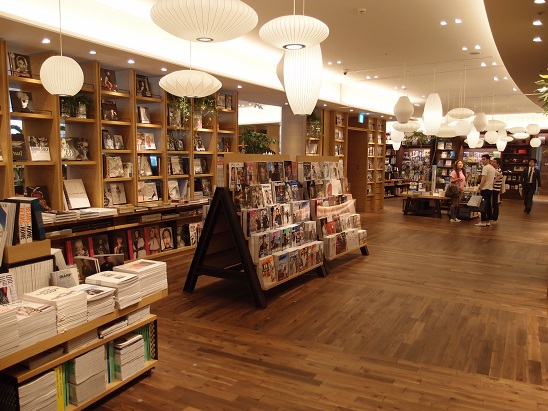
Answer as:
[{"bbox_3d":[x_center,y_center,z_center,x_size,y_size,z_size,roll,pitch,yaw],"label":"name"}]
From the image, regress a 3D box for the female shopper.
[{"bbox_3d":[4.864,-0.374,11.591,0.420,1.616,0.480,5,8,38],"label":"female shopper"}]

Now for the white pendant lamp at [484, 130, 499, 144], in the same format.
[{"bbox_3d":[6.095,-1.894,12.400,0.375,0.360,0.375,1,6,0],"label":"white pendant lamp"}]

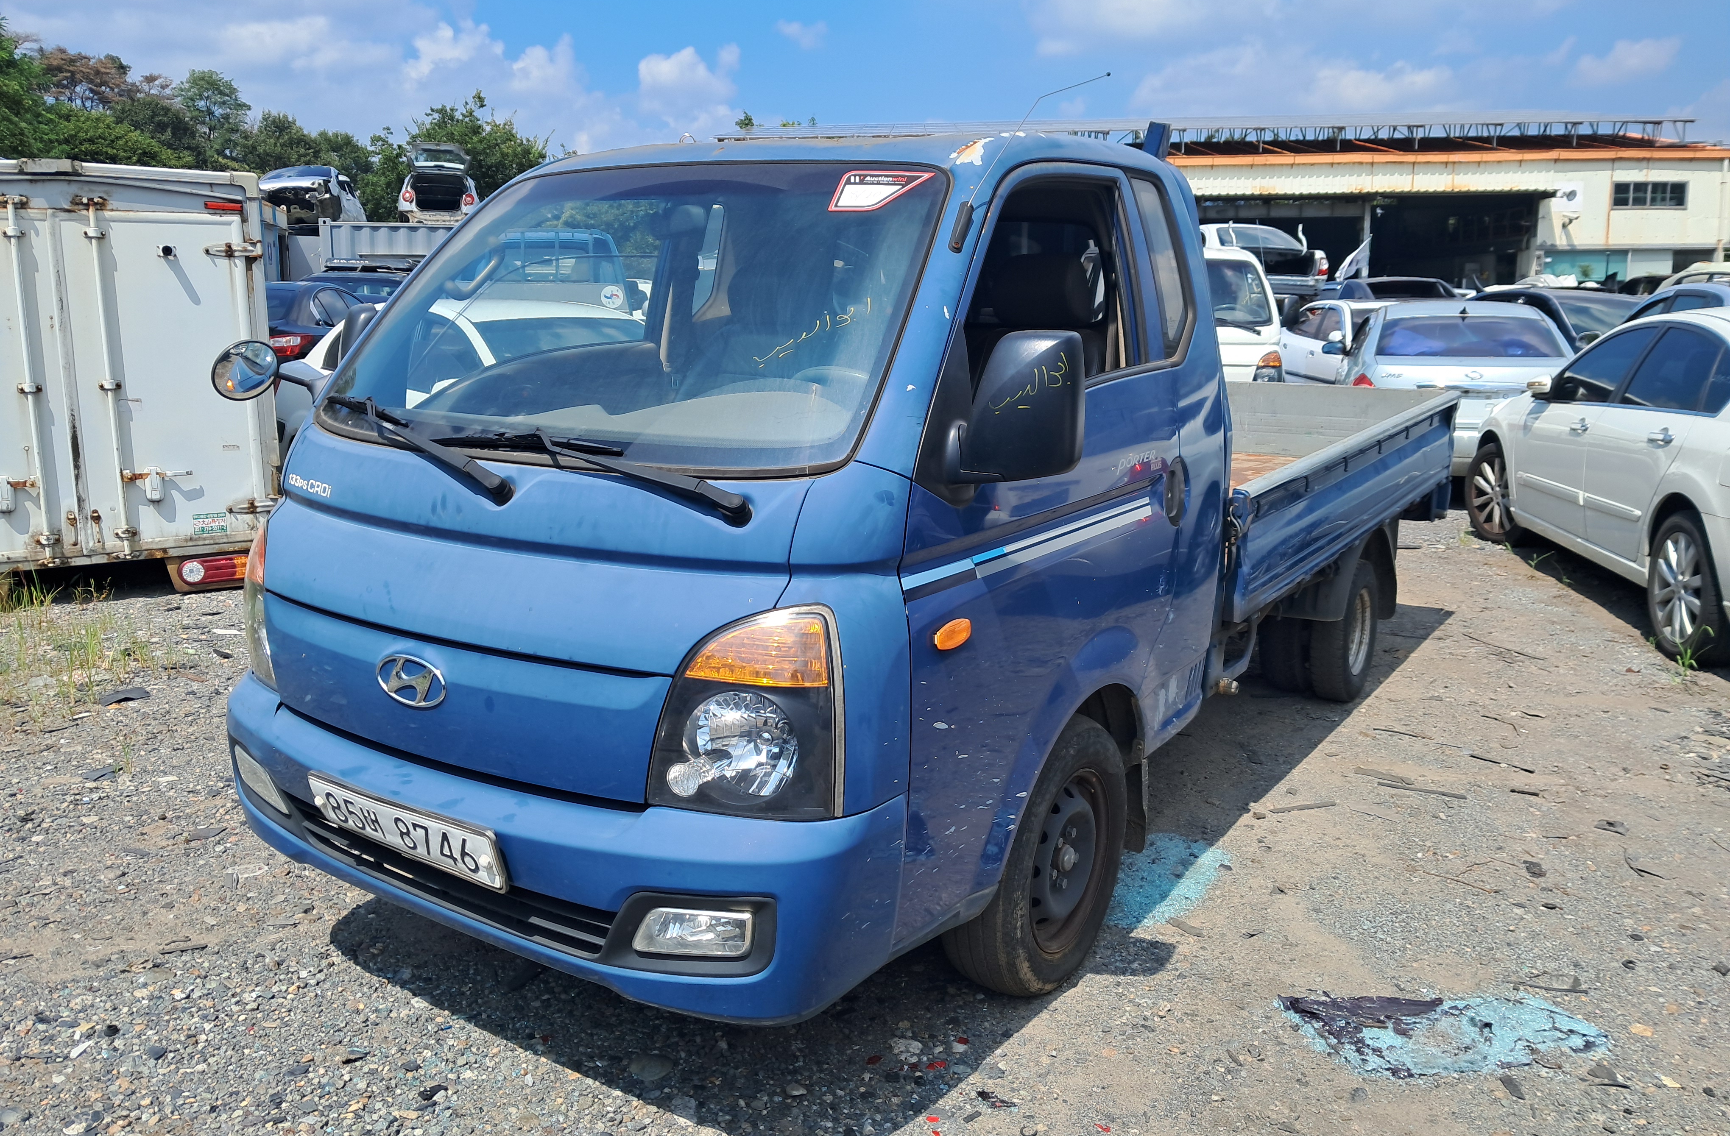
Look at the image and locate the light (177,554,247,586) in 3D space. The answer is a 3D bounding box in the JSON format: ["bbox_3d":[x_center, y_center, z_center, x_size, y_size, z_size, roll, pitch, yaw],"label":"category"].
[{"bbox_3d":[-3.127,0.003,6.552,0.380,0.120,0.070,-9,15,-37],"label":"light"}]

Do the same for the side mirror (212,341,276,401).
[{"bbox_3d":[-1.427,-0.460,3.091,0.152,0.152,0.050,-12,41,-46],"label":"side mirror"}]

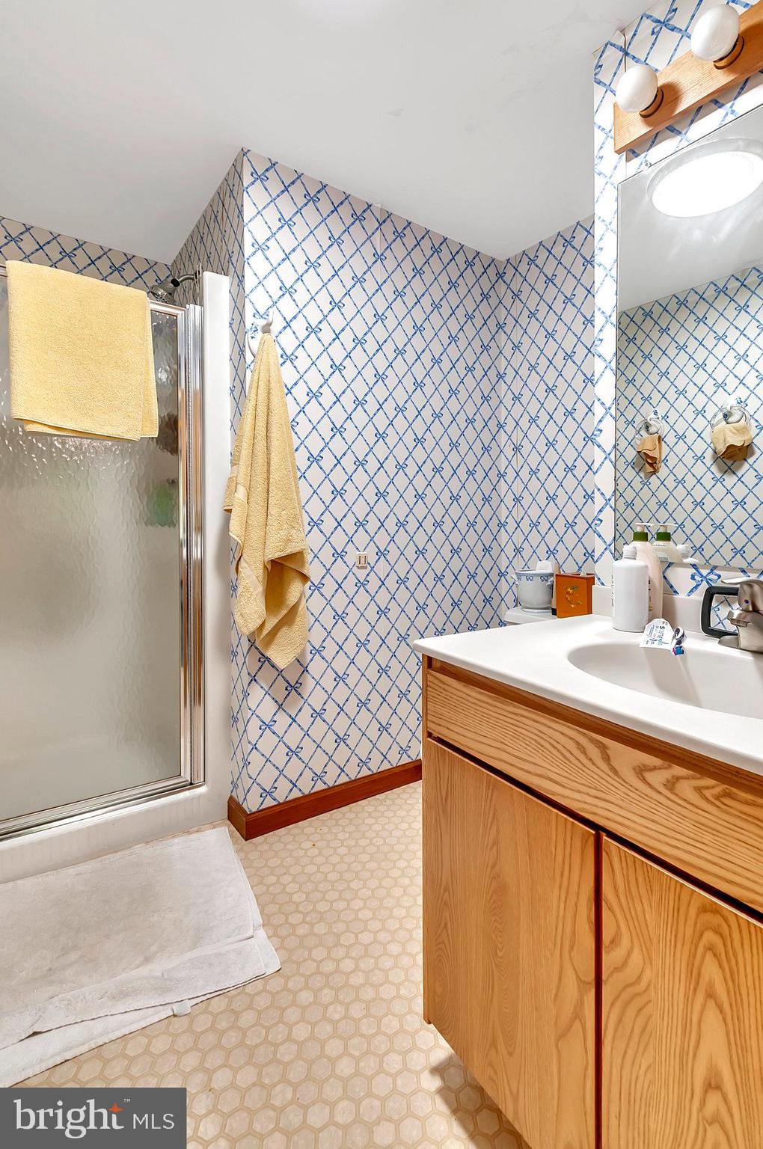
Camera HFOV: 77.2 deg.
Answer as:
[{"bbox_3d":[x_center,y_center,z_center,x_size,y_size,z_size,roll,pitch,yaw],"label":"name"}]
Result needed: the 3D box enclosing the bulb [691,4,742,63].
[{"bbox_3d":[0.625,-1.007,0.892,0.092,0.080,0.080,-2,4,-35],"label":"bulb"}]

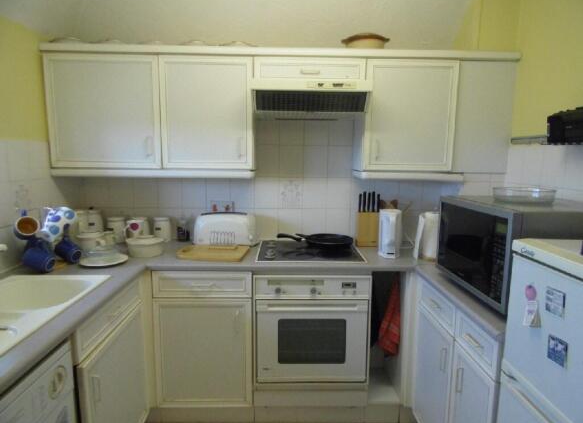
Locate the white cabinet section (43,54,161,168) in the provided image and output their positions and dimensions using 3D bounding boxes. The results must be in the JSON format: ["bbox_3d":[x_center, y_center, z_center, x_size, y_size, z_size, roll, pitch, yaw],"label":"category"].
[{"bbox_3d":[-1.004,-0.549,2.139,0.600,0.592,0.312,0,7,-1],"label":"white cabinet section"}]

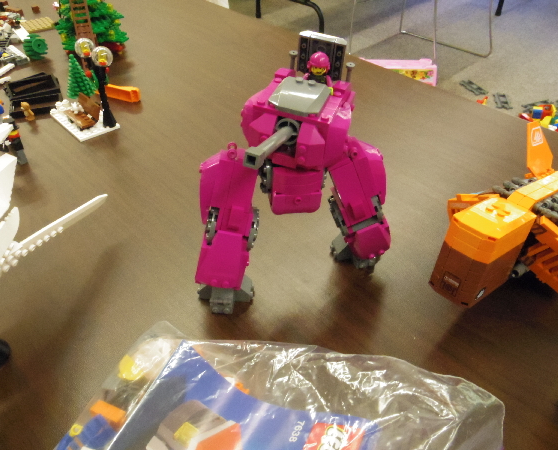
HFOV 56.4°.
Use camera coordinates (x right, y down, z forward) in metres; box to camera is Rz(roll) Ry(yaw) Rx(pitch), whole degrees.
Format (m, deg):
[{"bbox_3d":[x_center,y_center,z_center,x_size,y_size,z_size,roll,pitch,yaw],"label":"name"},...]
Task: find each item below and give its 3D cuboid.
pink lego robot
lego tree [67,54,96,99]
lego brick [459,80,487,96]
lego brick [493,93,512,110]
[{"bbox_3d":[0.015,-0.029,0.361,0.140,0.178,0.122,10,40,9],"label":"pink lego robot"},{"bbox_3d":[-0.246,-0.182,0.632,0.034,0.051,0.034,2,40,0],"label":"lego tree"},{"bbox_3d":[0.879,-0.616,2.341,0.061,0.015,0.131,-14,42,-18],"label":"lego brick"},{"bbox_3d":[0.966,-0.532,2.245,0.061,0.015,0.131,6,40,5],"label":"lego brick"}]

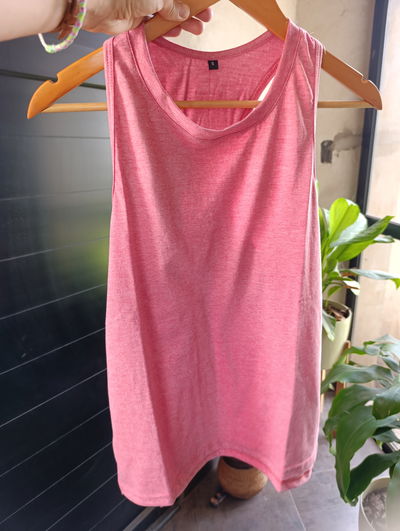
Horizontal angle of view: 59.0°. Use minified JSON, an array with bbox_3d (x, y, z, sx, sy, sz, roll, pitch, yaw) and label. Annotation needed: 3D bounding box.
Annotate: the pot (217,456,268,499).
[{"bbox_3d":[0.170,0.812,1.420,0.200,0.155,0.200,-2,17,1],"label":"pot"}]

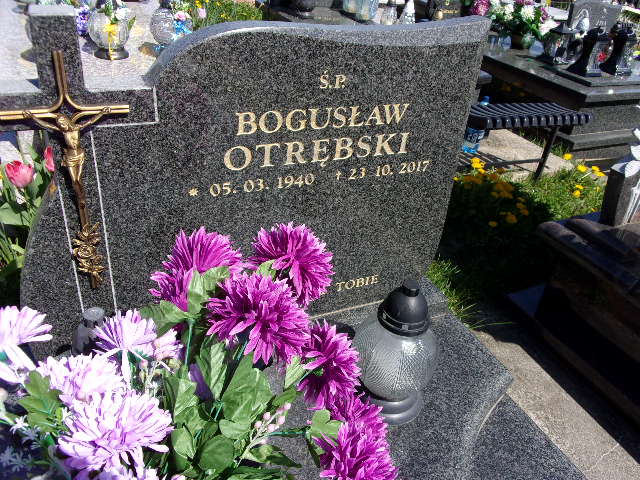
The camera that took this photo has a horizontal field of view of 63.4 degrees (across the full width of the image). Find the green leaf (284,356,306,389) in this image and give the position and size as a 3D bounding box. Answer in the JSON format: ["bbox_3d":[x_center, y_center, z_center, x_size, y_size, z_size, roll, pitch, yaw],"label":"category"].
[{"bbox_3d":[-0.034,0.184,0.720,0.030,0.018,0.048,-9,67,-7],"label":"green leaf"}]

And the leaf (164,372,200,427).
[{"bbox_3d":[-0.185,0.211,0.690,0.046,0.025,0.078,6,63,-11],"label":"leaf"}]

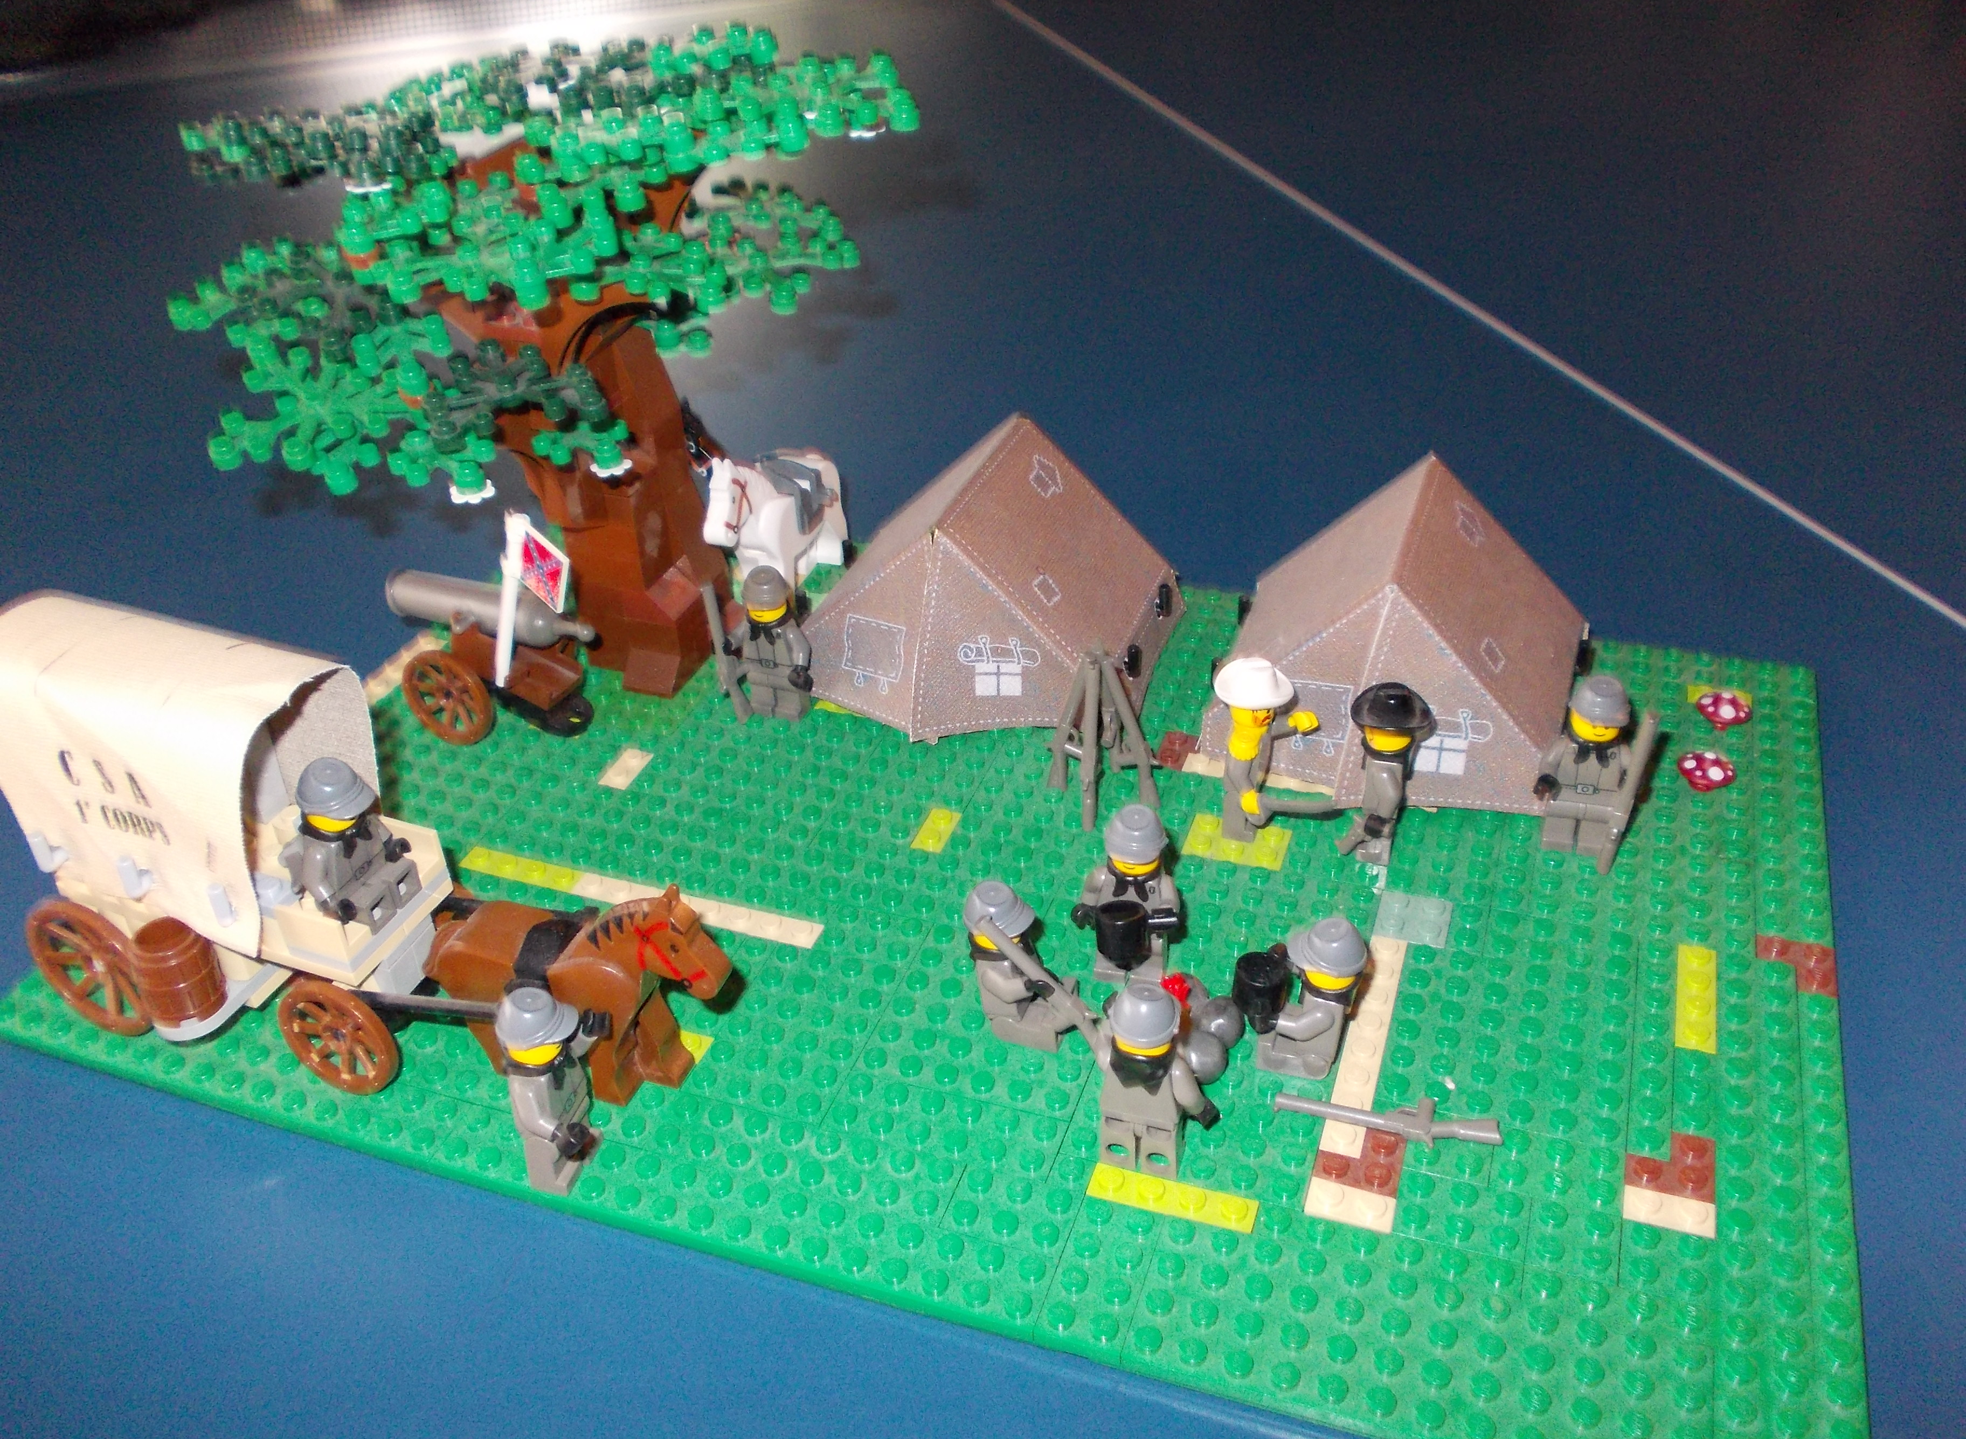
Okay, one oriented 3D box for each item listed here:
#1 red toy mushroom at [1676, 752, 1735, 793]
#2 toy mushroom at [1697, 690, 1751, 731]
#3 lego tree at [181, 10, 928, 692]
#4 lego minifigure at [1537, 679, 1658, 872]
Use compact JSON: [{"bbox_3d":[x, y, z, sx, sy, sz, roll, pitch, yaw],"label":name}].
[{"bbox_3d":[0.178,0.013,0.392,0.014,0.007,0.014,9,37,18],"label":"red toy mushroom"},{"bbox_3d":[0.192,-0.002,0.412,0.014,0.007,0.014,9,37,18],"label":"toy mushroom"},{"bbox_3d":[-0.102,-0.089,0.426,0.192,0.168,0.145,9,37,18],"label":"lego tree"},{"bbox_3d":[0.139,0.013,0.363,0.024,0.045,0.018,9,37,18],"label":"lego minifigure"}]

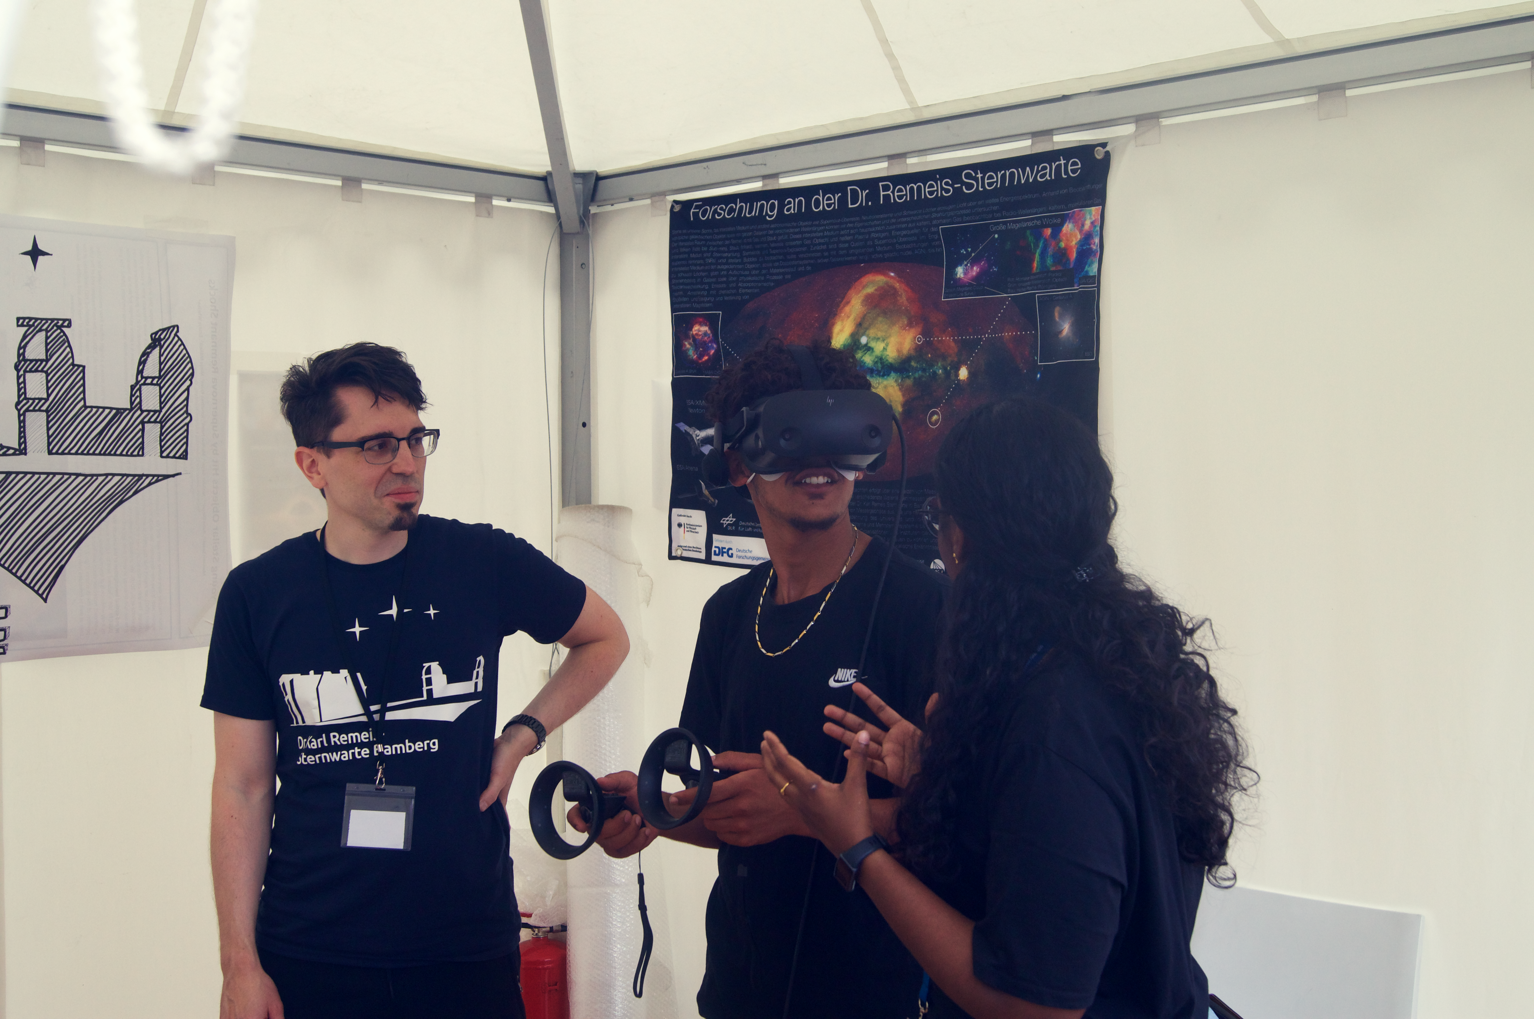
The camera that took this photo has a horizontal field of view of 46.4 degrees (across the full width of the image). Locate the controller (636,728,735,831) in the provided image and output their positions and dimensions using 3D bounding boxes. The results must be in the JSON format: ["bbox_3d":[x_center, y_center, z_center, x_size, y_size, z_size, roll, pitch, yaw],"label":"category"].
[{"bbox_3d":[-0.079,0.301,1.980,0.125,0.113,0.107,2,-8,-39],"label":"controller"}]

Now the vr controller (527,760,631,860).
[{"bbox_3d":[-0.195,0.333,1.970,0.125,0.113,0.107,0,-4,-41],"label":"vr controller"}]

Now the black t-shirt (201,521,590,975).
[{"bbox_3d":[-0.541,0.325,2.590,0.540,0.650,0.300,0,2,-12],"label":"black t-shirt"}]

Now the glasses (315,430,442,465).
[{"bbox_3d":[-0.570,-0.090,2.570,0.145,0.042,0.142,0,10,38],"label":"glasses"}]

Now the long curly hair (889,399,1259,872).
[{"bbox_3d":[0.325,0.144,1.900,0.310,0.510,0.290,2,3,42],"label":"long curly hair"}]

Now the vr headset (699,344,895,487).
[{"bbox_3d":[0.042,-0.117,2.290,0.195,0.190,0.270,-1,2,-15],"label":"vr headset"}]

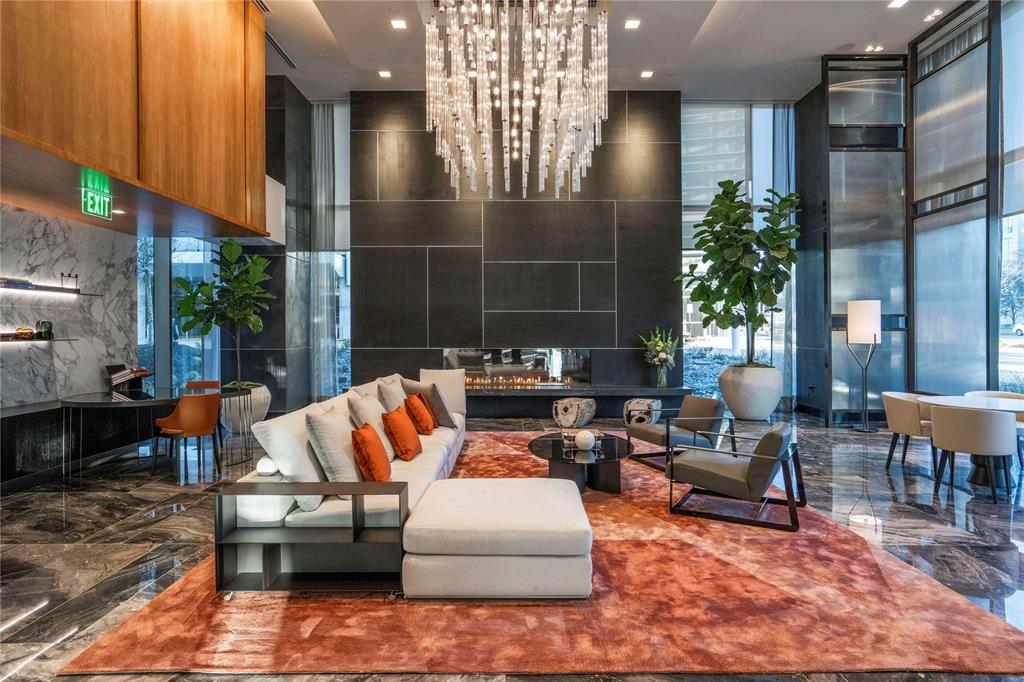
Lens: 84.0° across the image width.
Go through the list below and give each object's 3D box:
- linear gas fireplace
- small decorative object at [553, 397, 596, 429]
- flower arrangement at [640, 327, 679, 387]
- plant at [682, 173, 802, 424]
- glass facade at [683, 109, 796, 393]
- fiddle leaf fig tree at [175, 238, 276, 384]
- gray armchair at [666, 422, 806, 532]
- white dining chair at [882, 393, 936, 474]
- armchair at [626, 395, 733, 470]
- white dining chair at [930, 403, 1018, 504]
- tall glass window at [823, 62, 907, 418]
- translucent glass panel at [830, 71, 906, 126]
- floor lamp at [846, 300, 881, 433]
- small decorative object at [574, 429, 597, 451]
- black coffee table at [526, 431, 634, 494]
[{"bbox_3d":[0.078,0.485,9.850,2.550,0.700,0.350,0,1,0],"label":"linear gas fireplace"},{"bbox_3d":[0.945,1.080,8.620,0.620,0.420,0.500,0,0,14],"label":"small decorative object"},{"bbox_3d":[2.412,0.270,9.300,0.600,1.000,0.520,0,1,0],"label":"flower arrangement"},{"bbox_3d":[3.680,-0.655,9.200,1.820,3.780,1.600,0,1,0],"label":"plant"},{"bbox_3d":[4.005,-1.607,10.100,2.000,5.250,0.150,0,1,0],"label":"glass facade"},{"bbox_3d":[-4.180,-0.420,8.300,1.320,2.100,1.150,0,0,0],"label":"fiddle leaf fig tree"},{"bbox_3d":[1.750,0.950,4.410,0.900,0.710,0.750,0,0,31],"label":"gray armchair"},{"bbox_3d":[4.020,0.900,5.620,0.560,0.770,0.560,-1,0,-37],"label":"white dining chair"},{"bbox_3d":[1.805,0.960,6.122,0.860,0.690,0.750,0,1,-19],"label":"armchair"},{"bbox_3d":[3.992,0.944,4.900,0.550,0.750,0.560,-1,1,-40],"label":"white dining chair"},{"bbox_3d":[5.262,-1.469,8.479,1.261,5.461,0.129,0,1,0],"label":"tall glass window"},{"bbox_3d":[5.230,-3.600,8.420,1.130,0.810,0.060,0,0,0],"label":"translucent glass panel"},{"bbox_3d":[4.980,0.350,8.040,0.420,1.830,0.420,0,0,0],"label":"floor lamp"},{"bbox_3d":[0.653,0.884,5.050,0.180,0.180,0.180,0,0,0],"label":"small decorative object"},{"bbox_3d":[0.645,1.135,5.280,0.980,0.330,1.460,0,0,0],"label":"black coffee table"}]

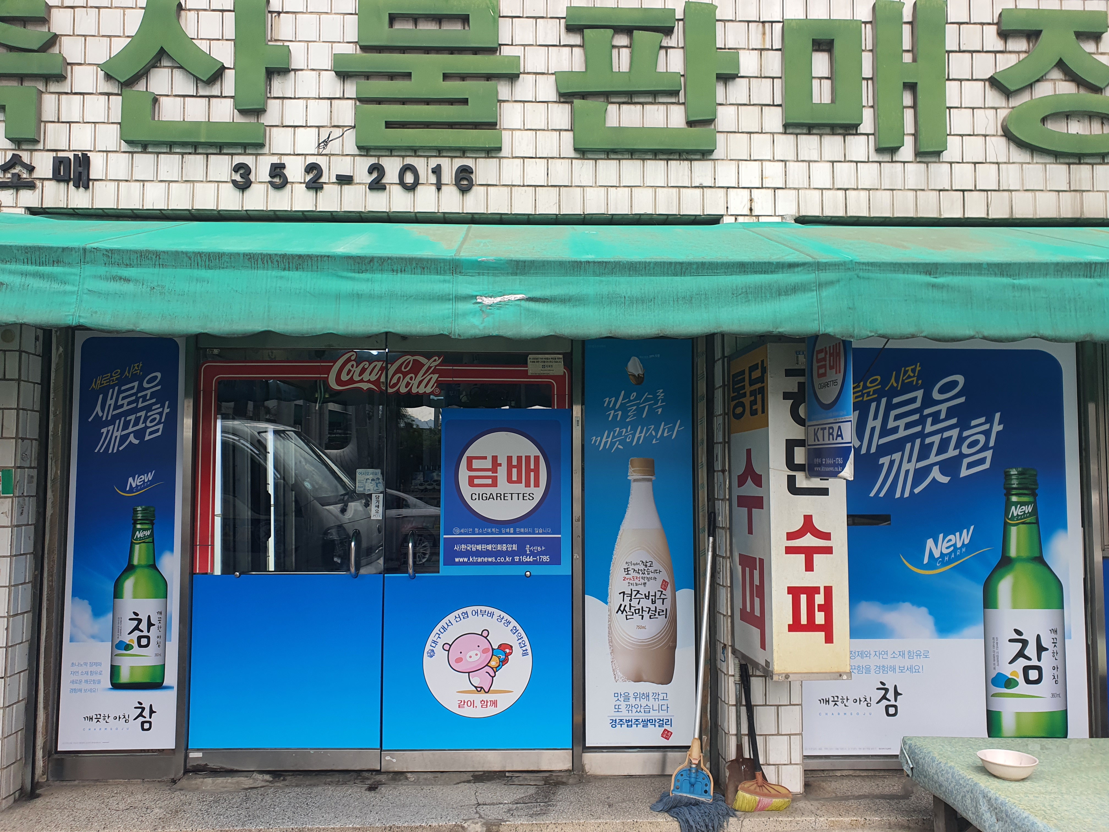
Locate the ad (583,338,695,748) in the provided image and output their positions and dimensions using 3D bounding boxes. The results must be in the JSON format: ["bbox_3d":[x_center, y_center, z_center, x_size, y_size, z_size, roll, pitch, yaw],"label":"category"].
[{"bbox_3d":[0.402,0.580,3.980,0.519,1.950,0.030,0,-3,-2],"label":"ad"}]

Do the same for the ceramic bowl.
[{"bbox_3d":[1.196,0.928,2.199,0.143,0.049,0.143,0,-3,0],"label":"ceramic bowl"}]

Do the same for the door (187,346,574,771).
[{"bbox_3d":[-0.804,0.632,3.953,1.780,2.040,0.060,0,-3,-2],"label":"door"}]

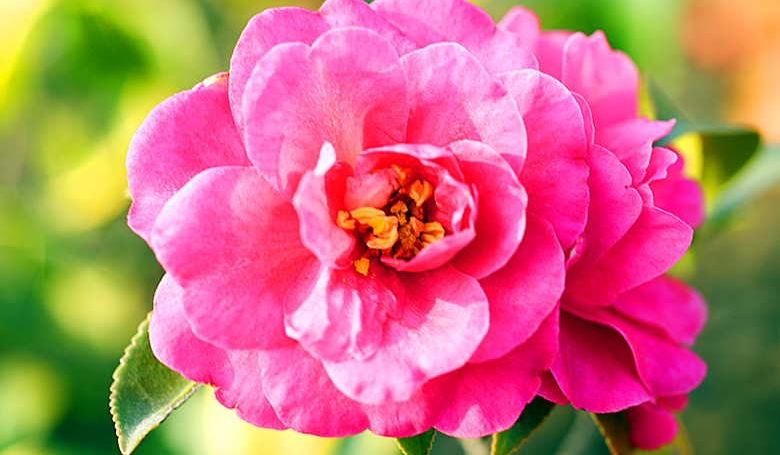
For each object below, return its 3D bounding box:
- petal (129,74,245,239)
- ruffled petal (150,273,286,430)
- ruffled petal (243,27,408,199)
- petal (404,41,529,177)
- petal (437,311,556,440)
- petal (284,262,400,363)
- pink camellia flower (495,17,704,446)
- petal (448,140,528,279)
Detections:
[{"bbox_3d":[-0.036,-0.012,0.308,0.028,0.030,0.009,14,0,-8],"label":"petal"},{"bbox_3d":[-0.030,0.022,0.308,0.029,0.027,0.009,-41,0,-5],"label":"ruffled petal"},{"bbox_3d":[-0.011,-0.020,0.296,0.029,0.032,0.011,-7,20,0],"label":"ruffled petal"},{"bbox_3d":[0.013,-0.021,0.300,0.023,0.027,0.010,25,18,0],"label":"petal"},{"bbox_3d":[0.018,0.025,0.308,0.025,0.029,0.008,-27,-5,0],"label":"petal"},{"bbox_3d":[-0.009,0.015,0.293,0.020,0.018,0.010,12,-15,0],"label":"petal"},{"bbox_3d":[0.043,0.000,0.383,0.055,0.104,0.092,0,9,28],"label":"pink camellia flower"},{"bbox_3d":[0.017,-0.003,0.297,0.019,0.025,0.010,-3,0,40],"label":"petal"}]

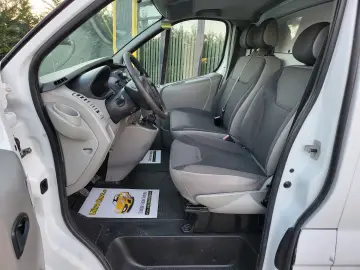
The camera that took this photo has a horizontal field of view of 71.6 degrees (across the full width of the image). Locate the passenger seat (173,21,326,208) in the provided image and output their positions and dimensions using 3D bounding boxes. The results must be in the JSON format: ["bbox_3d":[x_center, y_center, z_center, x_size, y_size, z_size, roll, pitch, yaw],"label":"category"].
[{"bbox_3d":[0.362,-0.127,1.429,0.832,0.985,0.528,1,15,-3],"label":"passenger seat"}]

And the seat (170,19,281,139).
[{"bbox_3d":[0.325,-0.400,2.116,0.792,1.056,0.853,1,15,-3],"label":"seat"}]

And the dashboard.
[{"bbox_3d":[-0.588,-0.222,1.789,0.609,0.670,1.522,1,15,-3],"label":"dashboard"}]

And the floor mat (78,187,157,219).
[{"bbox_3d":[-0.355,0.416,1.570,0.457,0.015,0.337,1,15,-3],"label":"floor mat"}]

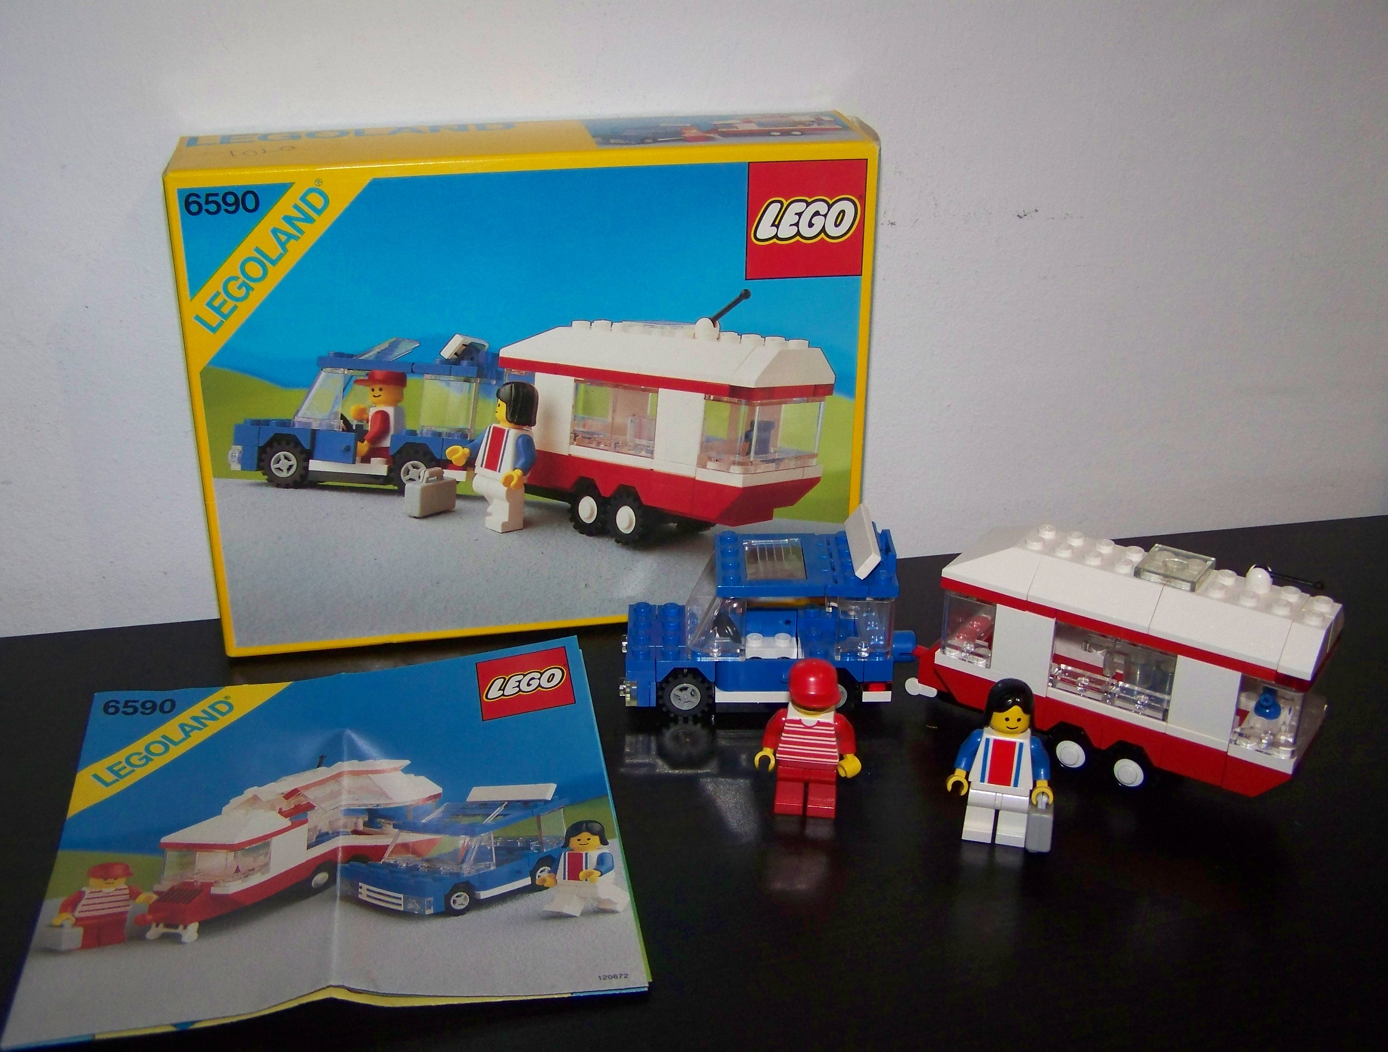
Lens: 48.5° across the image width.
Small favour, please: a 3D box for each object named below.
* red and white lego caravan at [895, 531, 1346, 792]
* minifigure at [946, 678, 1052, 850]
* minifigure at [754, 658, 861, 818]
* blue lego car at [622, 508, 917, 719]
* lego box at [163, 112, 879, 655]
[{"bbox_3d":[0.106,0.031,0.397,0.111,0.064,0.034,16,29,30],"label":"red and white lego caravan"},{"bbox_3d":[0.074,0.057,0.366,0.026,0.042,0.016,6,26,12],"label":"minifigure"},{"bbox_3d":[0.028,0.052,0.377,0.027,0.042,0.015,4,25,8],"label":"minifigure"},{"bbox_3d":[0.021,0.025,0.428,0.082,0.050,0.034,0,25,0],"label":"blue lego car"},{"bbox_3d":[-0.049,-0.044,0.463,0.194,0.144,0.048,-5,25,-10],"label":"lego box"}]

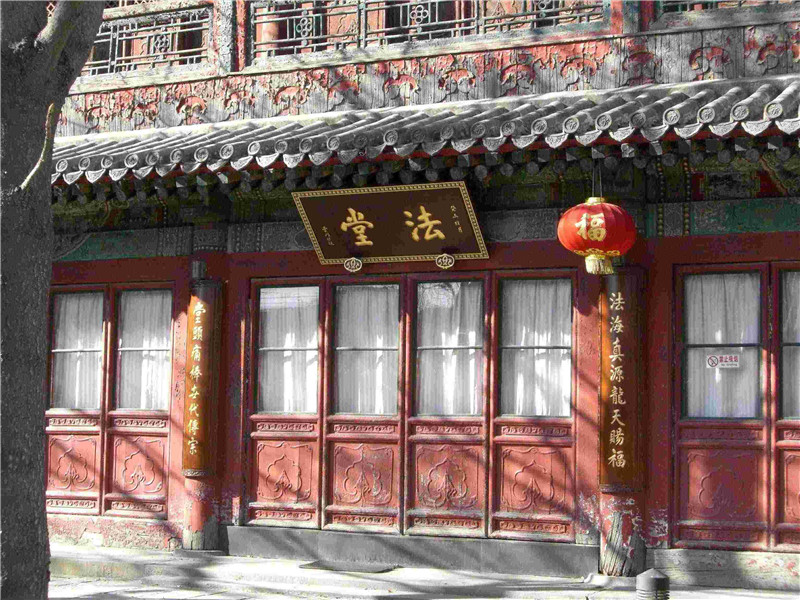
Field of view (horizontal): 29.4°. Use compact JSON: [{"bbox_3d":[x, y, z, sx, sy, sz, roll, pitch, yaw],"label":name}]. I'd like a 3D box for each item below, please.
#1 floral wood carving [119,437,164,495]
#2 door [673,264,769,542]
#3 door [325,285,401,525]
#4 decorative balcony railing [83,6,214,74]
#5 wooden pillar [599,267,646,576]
[{"bbox_3d":[-2.526,1.626,14.896,0.555,0.544,0.040,-1,-5,27],"label":"floral wood carving"},{"bbox_3d":[2.589,0.858,12.291,0.787,2.300,0.080,-1,-5,27],"label":"door"},{"bbox_3d":[-0.304,0.894,13.228,0.790,2.211,0.070,-1,-5,26],"label":"door"},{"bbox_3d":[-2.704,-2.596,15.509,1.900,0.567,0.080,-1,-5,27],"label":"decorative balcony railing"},{"bbox_3d":[1.769,0.912,12.097,0.365,2.480,0.365,-1,-5,26],"label":"wooden pillar"}]

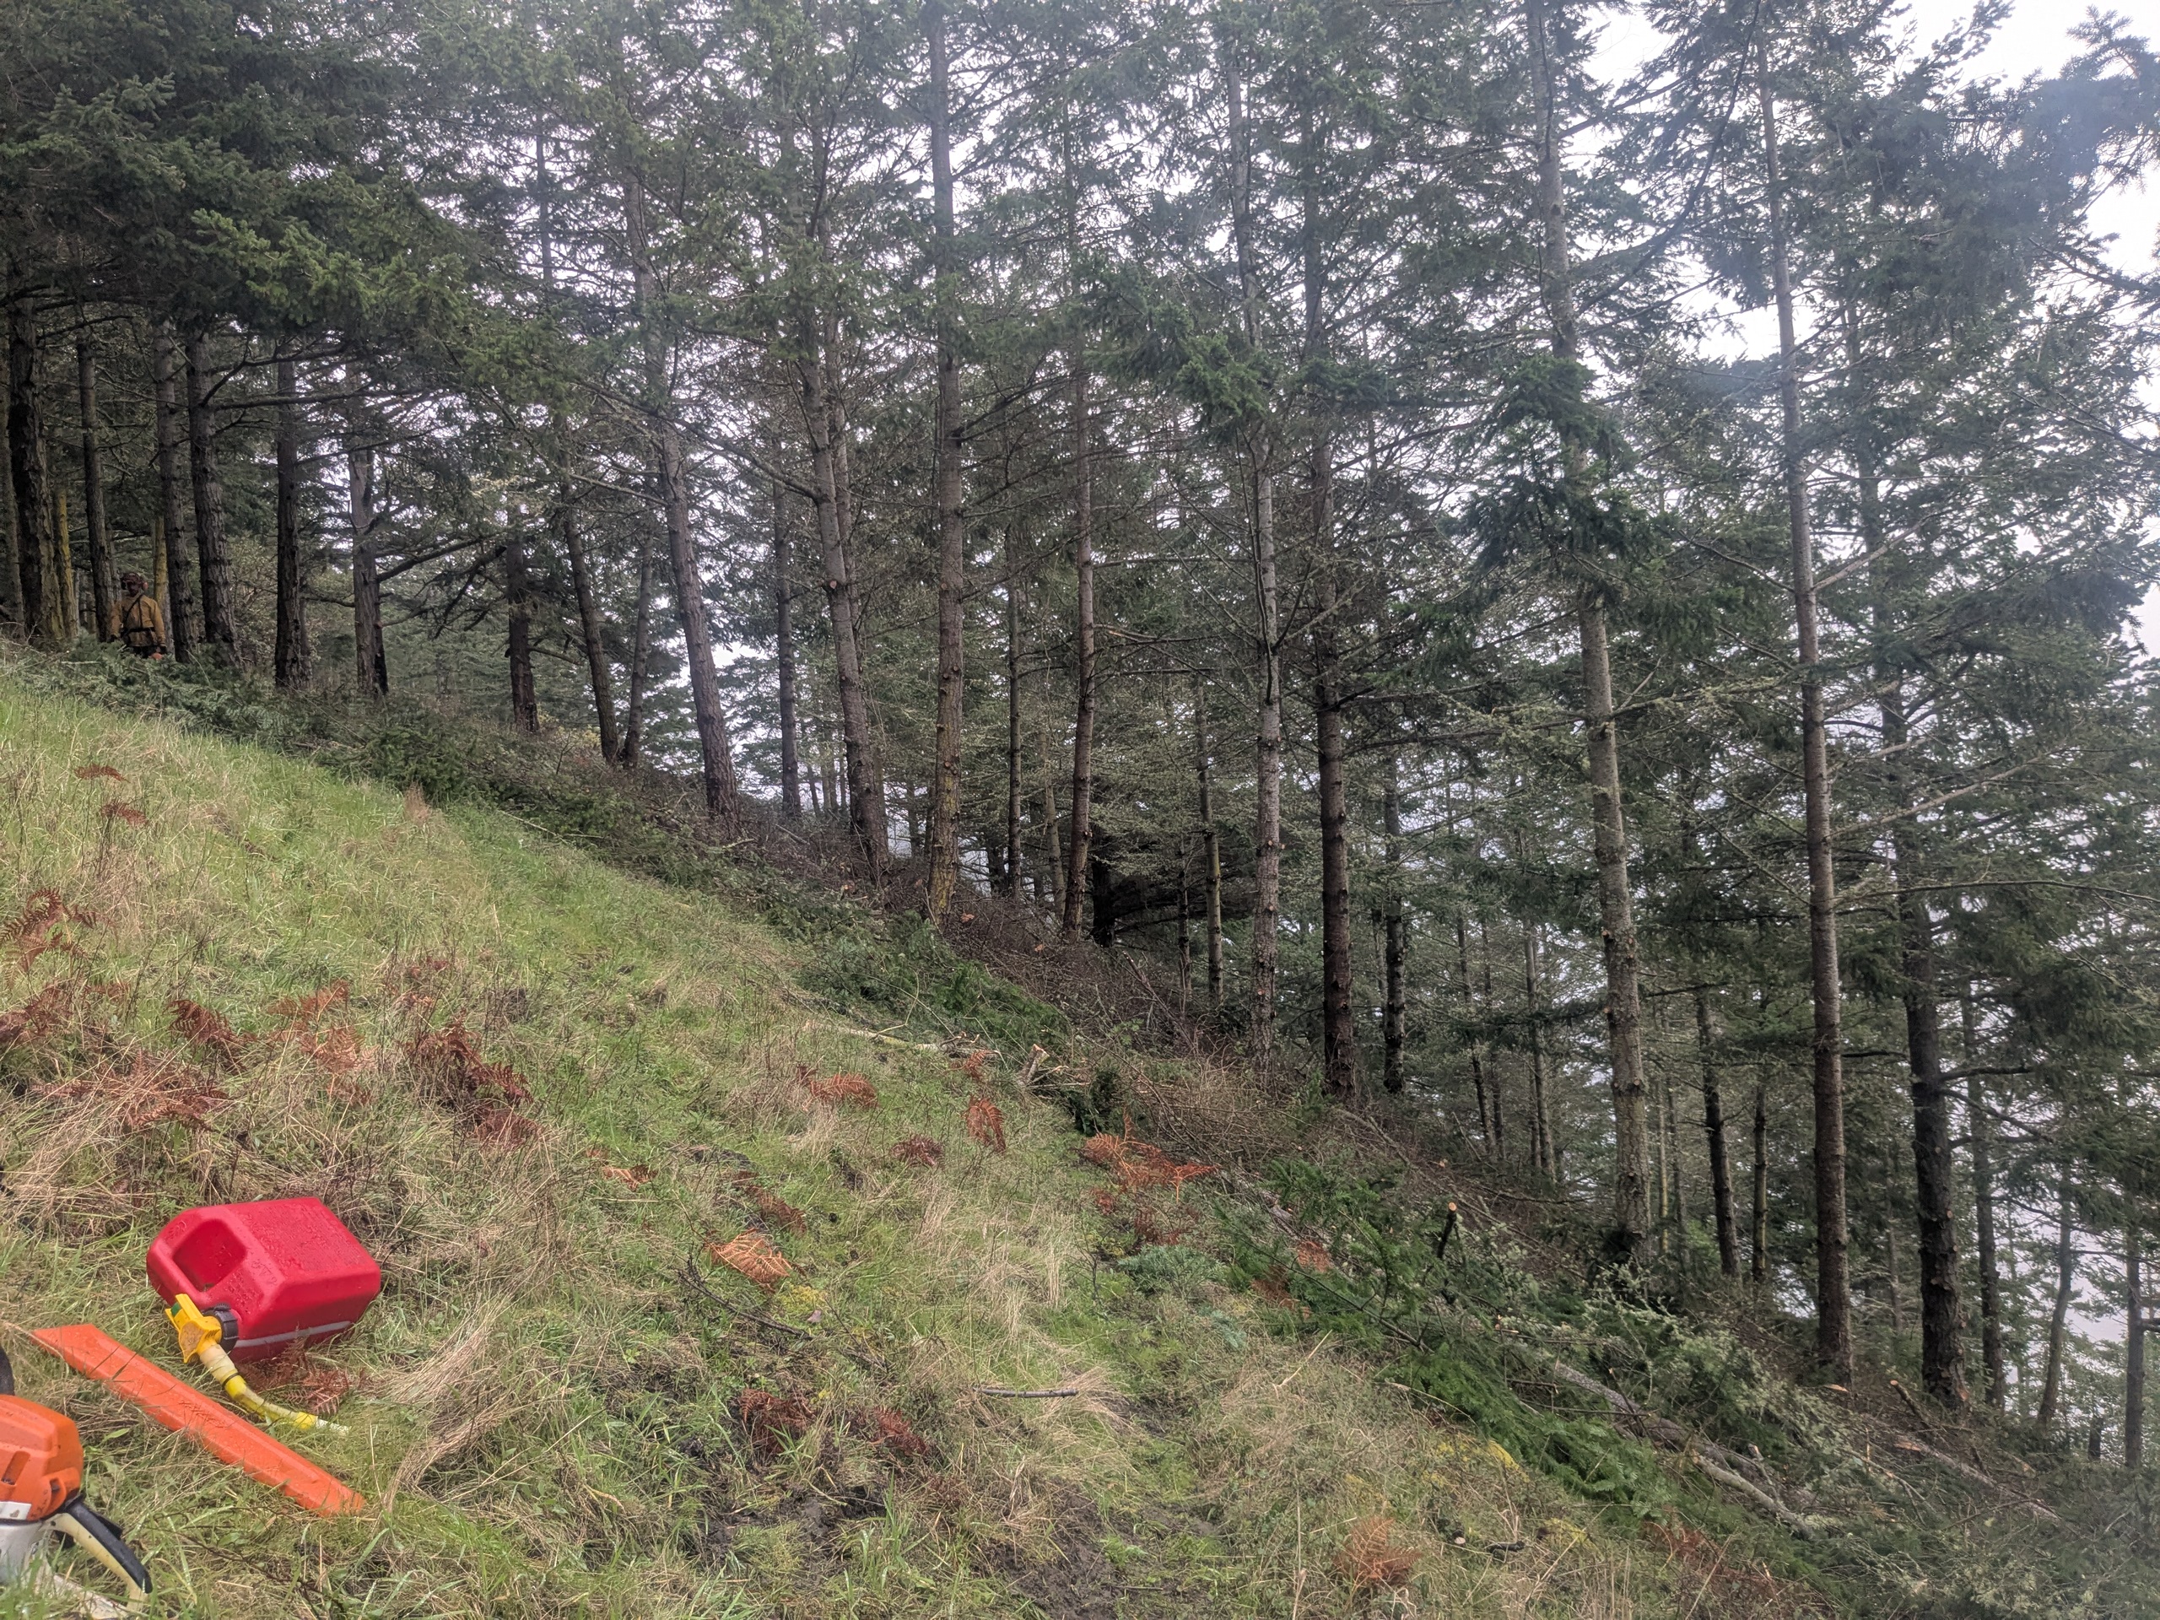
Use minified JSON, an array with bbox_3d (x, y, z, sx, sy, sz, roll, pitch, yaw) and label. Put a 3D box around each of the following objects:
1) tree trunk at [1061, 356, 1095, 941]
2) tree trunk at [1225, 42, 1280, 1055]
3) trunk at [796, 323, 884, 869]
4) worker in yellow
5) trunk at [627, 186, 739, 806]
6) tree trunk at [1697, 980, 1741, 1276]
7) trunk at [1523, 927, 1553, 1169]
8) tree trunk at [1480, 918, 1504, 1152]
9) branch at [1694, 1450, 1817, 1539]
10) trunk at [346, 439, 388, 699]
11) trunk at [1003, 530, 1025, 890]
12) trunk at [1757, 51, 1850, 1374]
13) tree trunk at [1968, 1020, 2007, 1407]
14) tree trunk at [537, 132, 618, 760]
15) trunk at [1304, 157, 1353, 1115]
[{"bbox_3d":[-0.022,-2.100,21.943,0.250,7.618,0.250,1,1,0],"label":"tree trunk"},{"bbox_3d":[1.556,-2.378,15.091,0.285,9.102,0.225,-1,-1,6],"label":"tree trunk"},{"bbox_3d":[-2.427,-2.179,17.056,0.341,5.567,0.306,-6,-1,-7],"label":"trunk"},{"bbox_3d":[-11.995,-2.143,21.500,0.620,1.800,0.380,-3,1,-16],"label":"worker in yellow"},{"bbox_3d":[-4.044,-3.192,17.067,0.341,6.662,0.306,-7,-1,-12],"label":"trunk"},{"bbox_3d":[8.519,4.301,22.471,0.220,3.929,0.220,-6,1,0],"label":"tree trunk"},{"bbox_3d":[6.927,3.599,25.473,0.190,3.667,0.190,-4,1,0],"label":"trunk"},{"bbox_3d":[5.874,3.247,24.034,0.156,3.390,0.144,-3,-1,13],"label":"tree trunk"},{"bbox_3d":[3.158,3.214,7.900,0.594,0.060,0.060,32,14,20],"label":"branch"},{"bbox_3d":[-8.897,-2.992,20.976,0.290,3.234,0.290,-3,1,0],"label":"trunk"},{"bbox_3d":[-0.973,-1.461,25.055,0.200,5.454,0.175,-1,-1,-2],"label":"trunk"},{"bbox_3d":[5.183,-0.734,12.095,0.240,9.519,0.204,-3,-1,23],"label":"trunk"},{"bbox_3d":[11.555,5.153,21.463,0.220,4.969,0.220,-3,1,0],"label":"tree trunk"},{"bbox_3d":[-6.143,-4.456,20.578,0.287,7.745,0.226,-6,-1,-15],"label":"tree trunk"},{"bbox_3d":[2.767,-2.034,18.920,0.290,10.563,0.290,-2,1,0],"label":"trunk"}]

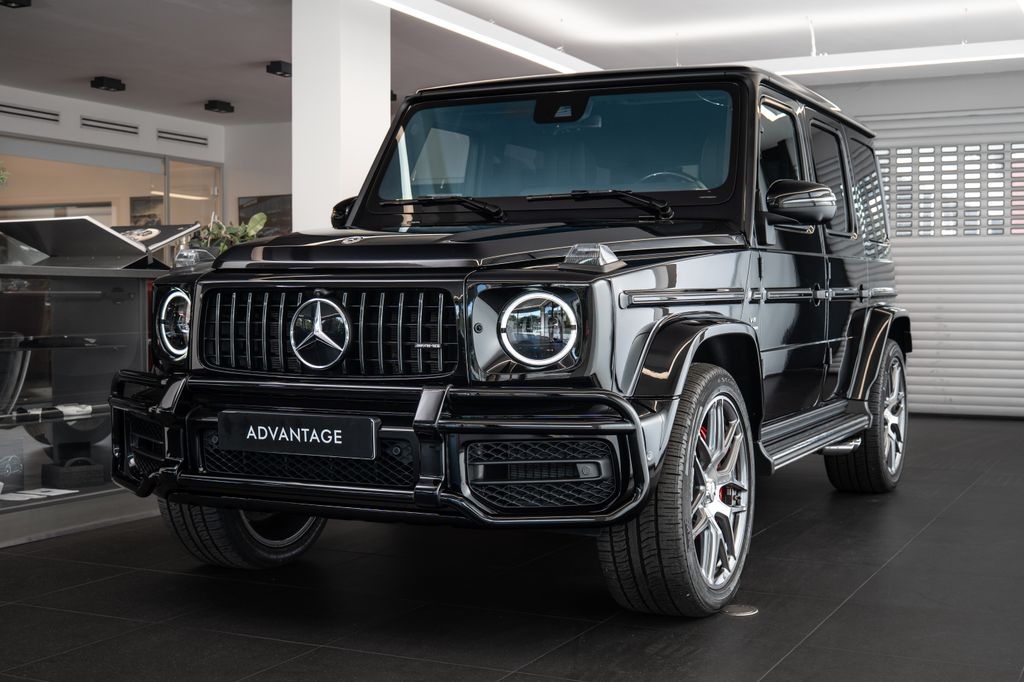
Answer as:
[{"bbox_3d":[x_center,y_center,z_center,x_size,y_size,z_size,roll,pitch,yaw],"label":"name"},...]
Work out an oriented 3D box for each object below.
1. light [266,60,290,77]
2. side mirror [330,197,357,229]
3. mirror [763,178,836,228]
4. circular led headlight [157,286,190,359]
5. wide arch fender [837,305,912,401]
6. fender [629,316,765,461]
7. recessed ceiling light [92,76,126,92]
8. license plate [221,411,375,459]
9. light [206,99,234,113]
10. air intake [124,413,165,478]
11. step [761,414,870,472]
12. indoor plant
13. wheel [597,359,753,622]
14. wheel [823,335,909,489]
[{"bbox_3d":[-1.793,-2.136,10.030,0.130,0.100,0.250,1,2,27],"label":"light"},{"bbox_3d":[-0.675,-0.541,5.559,0.250,0.175,0.140,1,2,27],"label":"side mirror"},{"bbox_3d":[1.060,-0.512,4.714,0.250,0.175,0.140,1,2,27],"label":"mirror"},{"bbox_3d":[-1.042,-0.054,4.101,0.230,0.230,0.110,2,3,39],"label":"circular led headlight"},{"bbox_3d":[1.868,0.033,6.459,0.170,0.430,1.140,1,2,27],"label":"wide arch fender"},{"bbox_3d":[0.582,0.116,3.906,0.170,0.420,1.060,1,2,27],"label":"fender"},{"bbox_3d":[-3.500,-2.230,11.098,0.150,0.090,0.250,1,2,27],"label":"recessed ceiling light"},{"bbox_3d":[-0.603,0.262,3.583,0.530,0.113,0.025,1,2,27],"label":"license plate"},{"bbox_3d":[-2.822,-2.268,12.369,0.150,0.090,0.250,1,2,27],"label":"light"},{"bbox_3d":[-1.111,0.340,4.052,0.360,0.185,0.090,1,2,42],"label":"air intake"},{"bbox_3d":[1.224,0.382,5.251,0.155,0.120,1.740,1,2,27],"label":"step"},{"bbox_3d":[-1.710,-0.588,7.800,0.420,0.420,0.400,0,2,0],"label":"indoor plant"},{"bbox_3d":[0.527,0.456,3.980,0.300,0.785,0.790,1,2,25],"label":"wheel"},{"bbox_3d":[1.833,0.371,6.578,0.284,0.785,0.785,1,2,27],"label":"wheel"}]

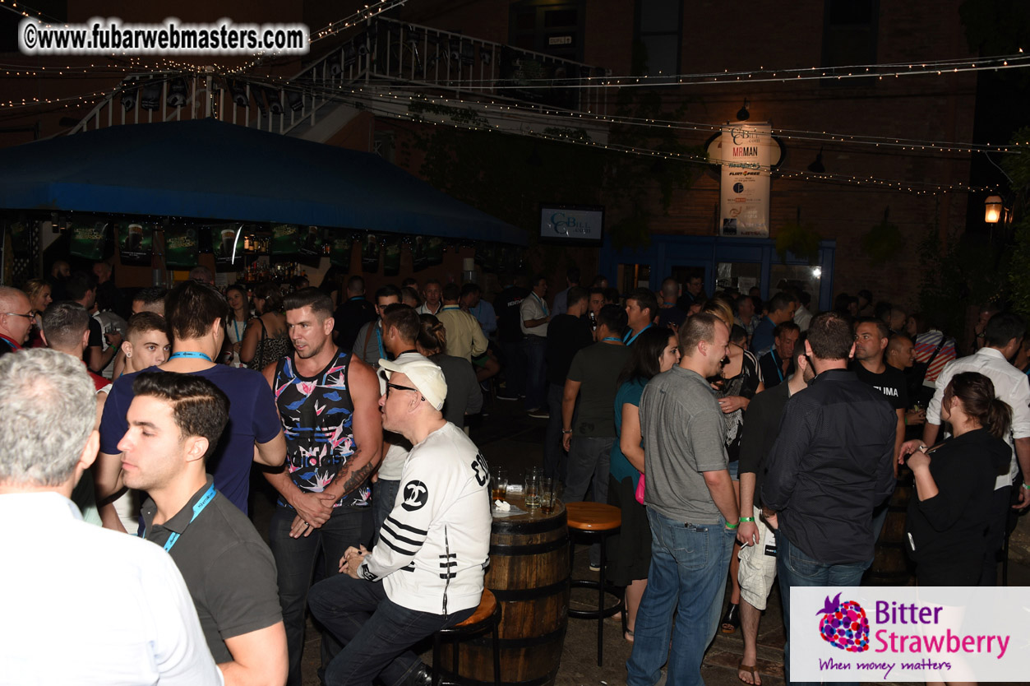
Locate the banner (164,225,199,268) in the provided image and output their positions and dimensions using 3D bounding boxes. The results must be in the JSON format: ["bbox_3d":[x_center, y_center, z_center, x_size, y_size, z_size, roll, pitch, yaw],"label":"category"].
[{"bbox_3d":[-3.210,-0.921,7.700,0.310,0.440,0.030,0,6,-25],"label":"banner"}]

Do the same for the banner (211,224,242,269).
[{"bbox_3d":[-2.775,-0.913,7.700,0.300,0.450,0.030,-1,6,-28],"label":"banner"}]

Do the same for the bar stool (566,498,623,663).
[{"bbox_3d":[0.368,1.241,4.245,0.400,0.720,0.400,2,5,0],"label":"bar stool"}]

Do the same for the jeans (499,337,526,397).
[{"bbox_3d":[-0.023,0.322,11.400,0.380,0.900,0.280,-2,7,-40],"label":"jeans"}]

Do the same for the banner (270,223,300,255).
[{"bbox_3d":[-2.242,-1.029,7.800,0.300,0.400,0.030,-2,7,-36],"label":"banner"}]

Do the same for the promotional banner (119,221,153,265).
[{"bbox_3d":[-3.502,-0.923,7.400,0.020,0.420,0.330,7,7,41],"label":"promotional banner"}]

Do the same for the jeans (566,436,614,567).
[{"bbox_3d":[0.483,1.016,5.188,0.400,0.950,0.300,3,5,8],"label":"jeans"}]

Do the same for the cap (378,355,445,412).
[{"bbox_3d":[-0.330,0.116,2.720,0.270,0.135,0.180,36,5,-6],"label":"cap"}]

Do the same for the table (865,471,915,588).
[{"bbox_3d":[2.482,1.141,5.337,0.640,0.890,0.640,2,5,0],"label":"table"}]

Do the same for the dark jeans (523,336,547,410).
[{"bbox_3d":[0.307,0.422,10.630,0.340,0.980,0.330,4,6,18],"label":"dark jeans"}]

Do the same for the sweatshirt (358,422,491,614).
[{"bbox_3d":[-0.327,0.625,2.950,0.460,0.660,0.500,4,6,11],"label":"sweatshirt"}]

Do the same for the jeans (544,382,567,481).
[{"bbox_3d":[0.422,0.822,7.195,0.380,0.950,0.320,5,6,30],"label":"jeans"}]

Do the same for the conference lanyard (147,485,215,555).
[{"bbox_3d":[-0.672,0.444,1.580,0.180,0.340,0.170,-1,7,-35],"label":"conference lanyard"}]

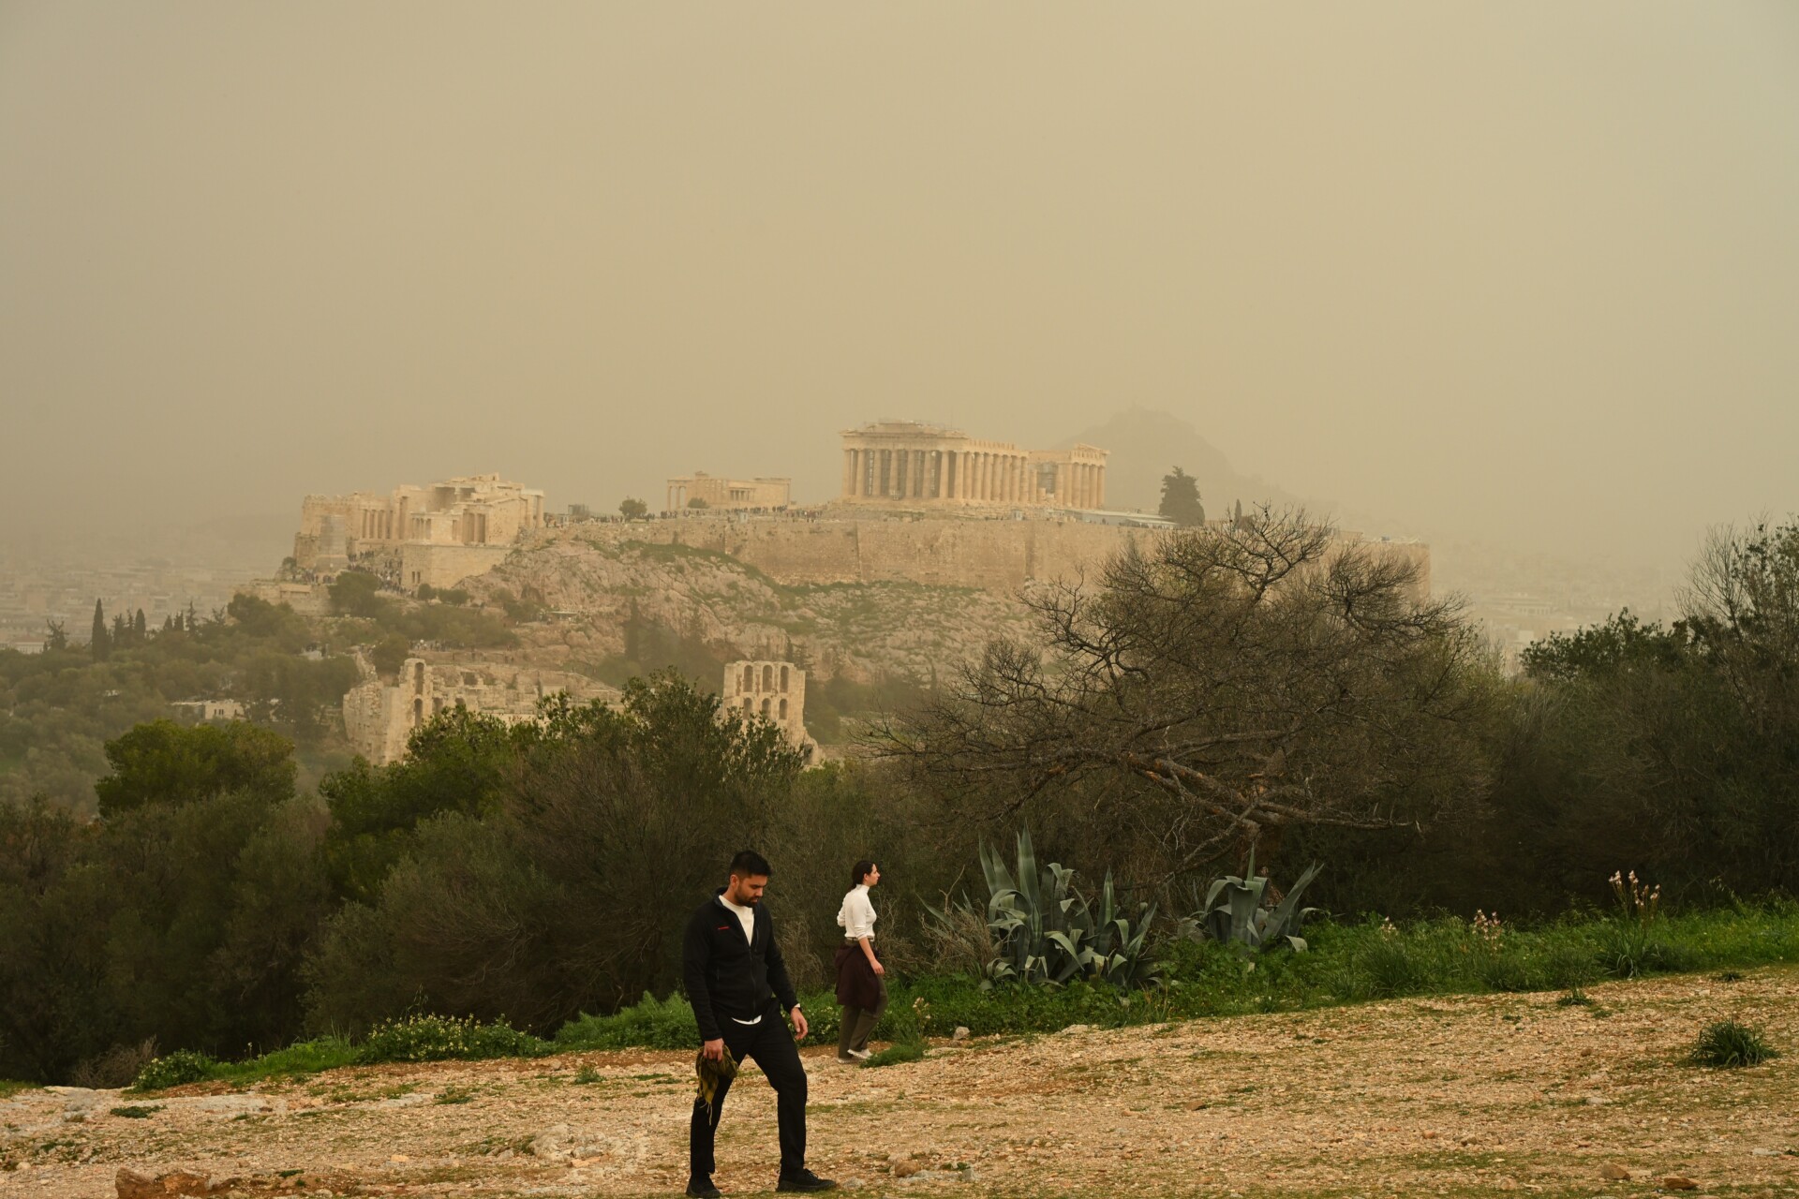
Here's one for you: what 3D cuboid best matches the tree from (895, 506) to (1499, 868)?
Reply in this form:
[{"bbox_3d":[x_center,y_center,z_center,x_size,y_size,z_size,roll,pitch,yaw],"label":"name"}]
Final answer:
[{"bbox_3d":[3.343,1.134,32.600,6.700,4.400,5.600,3,1,0],"label":"tree"}]

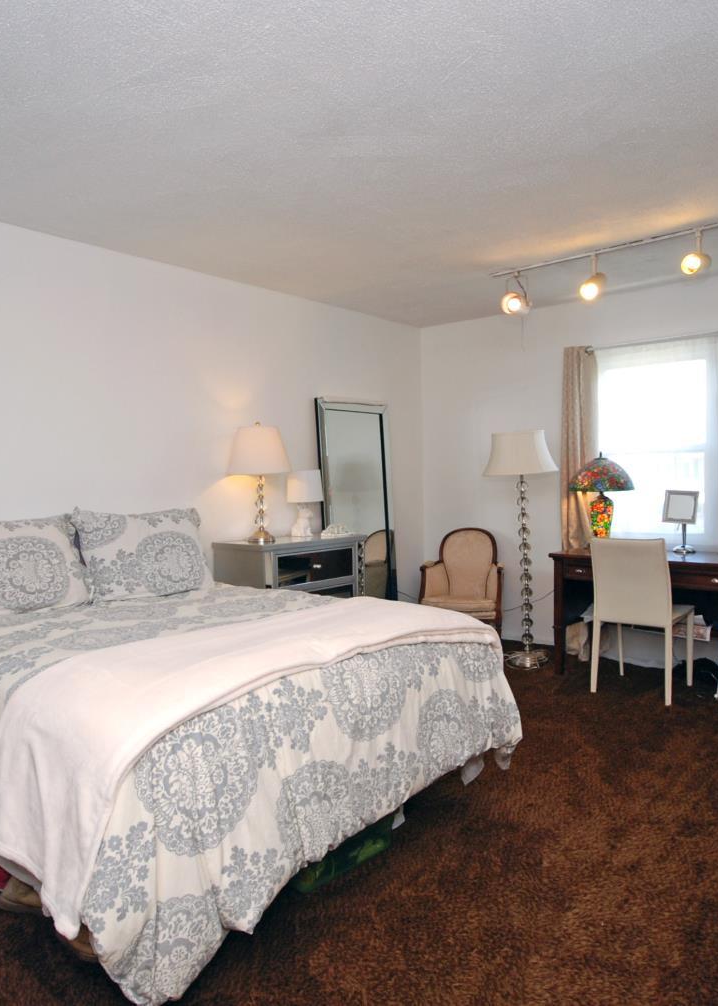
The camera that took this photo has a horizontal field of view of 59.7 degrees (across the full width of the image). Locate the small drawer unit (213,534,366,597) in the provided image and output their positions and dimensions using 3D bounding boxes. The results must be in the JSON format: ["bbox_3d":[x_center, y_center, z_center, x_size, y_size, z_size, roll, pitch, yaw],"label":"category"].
[{"bbox_3d":[-0.432,0.667,4.231,0.505,0.870,0.920,1,4,42],"label":"small drawer unit"}]

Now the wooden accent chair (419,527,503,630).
[{"bbox_3d":[0.752,0.612,4.454,0.560,0.880,0.580,-1,3,17],"label":"wooden accent chair"}]

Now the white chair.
[{"bbox_3d":[1.597,0.626,3.554,0.440,0.895,0.477,1,4,40],"label":"white chair"}]

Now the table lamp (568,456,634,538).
[{"bbox_3d":[1.566,-0.003,4.030,0.385,0.618,0.385,1,4,42],"label":"table lamp"}]

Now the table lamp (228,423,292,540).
[{"bbox_3d":[-0.631,-0.133,4.008,0.385,0.765,0.385,-1,3,0],"label":"table lamp"}]

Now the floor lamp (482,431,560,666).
[{"bbox_3d":[1.103,0.294,4.199,0.420,1.549,0.270,1,4,42],"label":"floor lamp"}]

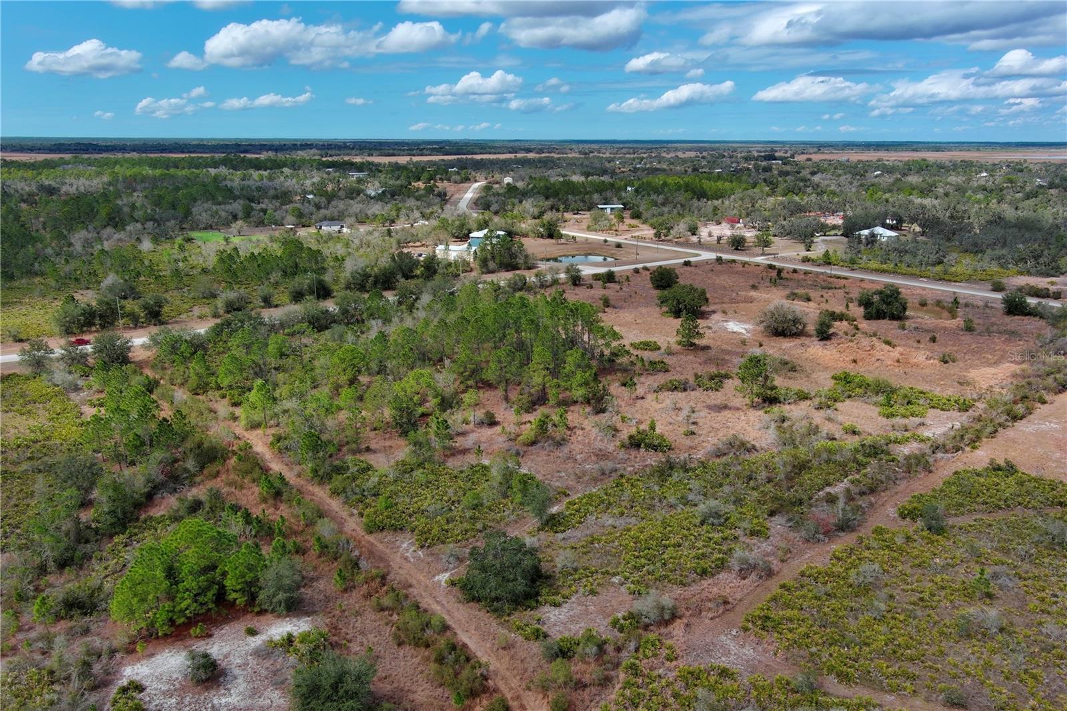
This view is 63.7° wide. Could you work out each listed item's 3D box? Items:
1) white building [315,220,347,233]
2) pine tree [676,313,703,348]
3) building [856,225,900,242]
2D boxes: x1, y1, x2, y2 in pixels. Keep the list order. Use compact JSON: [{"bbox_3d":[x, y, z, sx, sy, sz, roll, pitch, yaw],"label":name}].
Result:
[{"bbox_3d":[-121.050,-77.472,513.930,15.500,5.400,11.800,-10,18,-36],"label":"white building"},{"bbox_3d":[41.932,-6.555,229.822,7.200,9.600,7.200,0,14,0],"label":"pine tree"},{"bbox_3d":[190.231,-67.308,476.132,16.500,7.000,16.500,-10,18,-36],"label":"building"}]

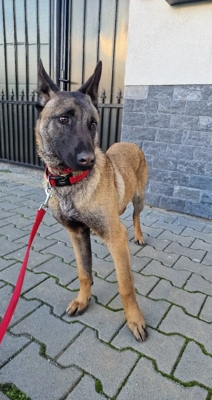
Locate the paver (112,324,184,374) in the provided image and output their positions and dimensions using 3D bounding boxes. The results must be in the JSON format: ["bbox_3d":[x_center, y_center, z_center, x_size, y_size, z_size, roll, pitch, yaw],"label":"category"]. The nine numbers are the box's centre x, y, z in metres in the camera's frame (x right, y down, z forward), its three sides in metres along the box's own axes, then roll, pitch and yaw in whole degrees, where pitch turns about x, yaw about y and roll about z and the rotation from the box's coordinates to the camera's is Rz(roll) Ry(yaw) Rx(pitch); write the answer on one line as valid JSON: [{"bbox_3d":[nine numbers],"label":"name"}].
[{"bbox_3d":[0.137,0.484,0.861,0.198,0.066,0.163,13,19,29],"label":"paver"}]

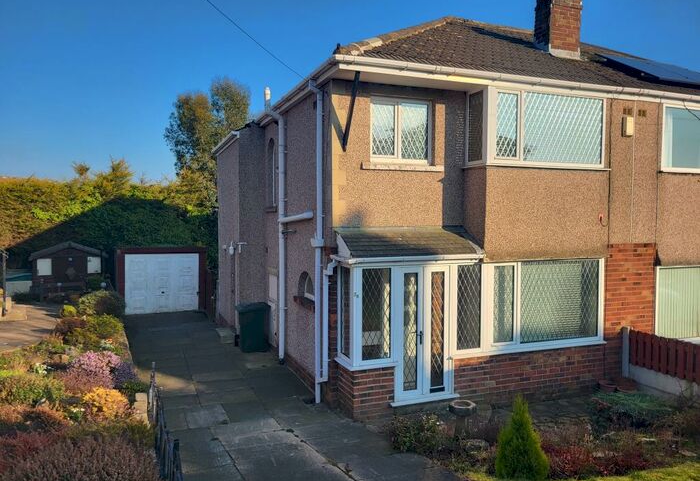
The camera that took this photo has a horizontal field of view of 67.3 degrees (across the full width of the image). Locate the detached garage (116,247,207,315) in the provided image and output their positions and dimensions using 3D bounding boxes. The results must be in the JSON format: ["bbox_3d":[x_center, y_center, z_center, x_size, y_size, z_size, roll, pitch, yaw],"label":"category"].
[{"bbox_3d":[-7.047,1.202,19.586,2.773,2.175,5.000,-1,3,-21],"label":"detached garage"}]

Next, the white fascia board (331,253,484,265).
[{"bbox_3d":[0.923,0.278,8.341,2.303,0.120,0.817,-1,3,-21],"label":"white fascia board"}]

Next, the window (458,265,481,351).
[{"bbox_3d":[1.906,1.080,8.488,0.463,1.375,0.070,-1,3,-21],"label":"window"}]

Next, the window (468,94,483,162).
[{"bbox_3d":[2.006,-1.812,8.400,0.070,1.111,0.402,-1,4,-21],"label":"window"}]

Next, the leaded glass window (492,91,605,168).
[{"bbox_3d":[3.432,-1.862,8.917,2.383,1.220,0.110,-1,3,-21],"label":"leaded glass window"}]

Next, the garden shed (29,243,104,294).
[{"bbox_3d":[-10.286,1.028,19.532,2.388,2.048,2.200,-1,3,-21],"label":"garden shed"}]

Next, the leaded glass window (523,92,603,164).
[{"bbox_3d":[3.507,-1.812,8.617,1.651,1.090,0.070,-1,4,-21],"label":"leaded glass window"}]

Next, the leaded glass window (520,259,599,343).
[{"bbox_3d":[3.656,1.055,9.174,1.764,1.433,0.070,-1,3,-21],"label":"leaded glass window"}]

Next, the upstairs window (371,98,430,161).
[{"bbox_3d":[0.824,-1.730,8.340,1.066,1.027,0.090,-1,4,-21],"label":"upstairs window"}]

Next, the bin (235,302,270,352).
[{"bbox_3d":[-2.229,2.002,12.088,0.590,1.070,0.710,1,4,5],"label":"bin"}]

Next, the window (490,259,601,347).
[{"bbox_3d":[3.430,1.084,9.087,2.488,1.476,0.110,-1,3,-21],"label":"window"}]

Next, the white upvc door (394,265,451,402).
[{"bbox_3d":[1.103,1.387,7.904,0.959,2.057,0.090,-1,4,-21],"label":"white upvc door"}]

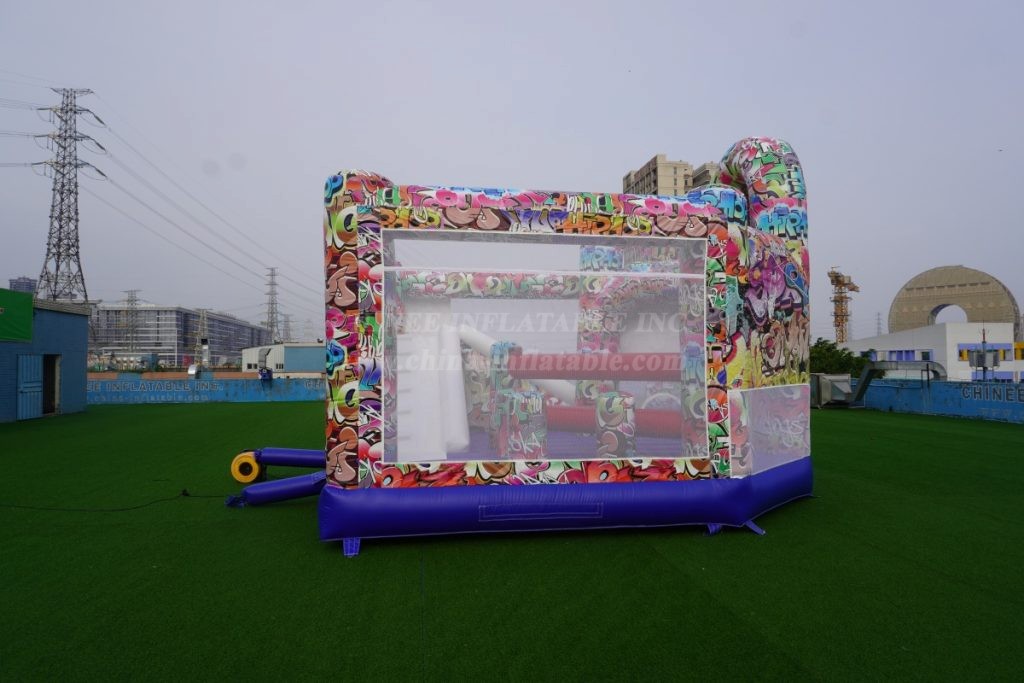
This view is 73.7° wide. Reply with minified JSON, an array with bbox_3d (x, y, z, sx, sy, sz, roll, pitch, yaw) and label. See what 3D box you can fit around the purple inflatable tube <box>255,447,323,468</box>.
[{"bbox_3d":[-2.992,1.644,9.550,1.070,0.280,0.270,1,-2,-16],"label":"purple inflatable tube"}]

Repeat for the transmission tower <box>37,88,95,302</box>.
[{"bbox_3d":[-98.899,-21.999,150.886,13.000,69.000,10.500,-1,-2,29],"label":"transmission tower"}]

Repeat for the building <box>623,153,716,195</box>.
[{"bbox_3d":[47.633,-15.623,200.473,21.000,70.000,26.000,0,-2,-11],"label":"building"}]

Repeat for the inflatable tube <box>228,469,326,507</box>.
[{"bbox_3d":[-2.772,1.793,8.287,1.260,0.310,0.260,1,-2,-23],"label":"inflatable tube"}]

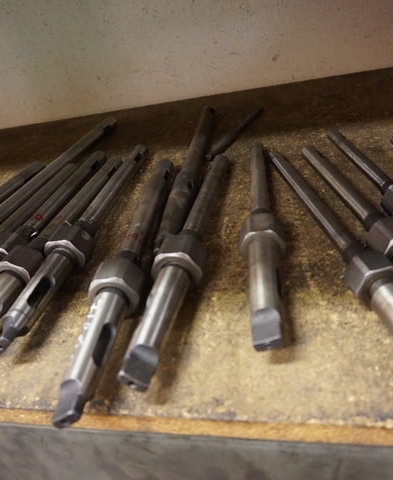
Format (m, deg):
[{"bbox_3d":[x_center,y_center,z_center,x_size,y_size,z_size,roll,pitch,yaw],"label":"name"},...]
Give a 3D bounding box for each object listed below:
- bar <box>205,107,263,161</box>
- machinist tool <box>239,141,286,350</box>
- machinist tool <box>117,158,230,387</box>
[{"bbox_3d":[0.070,-0.185,0.809,0.014,0.014,0.208,7,37,32],"label":"bar"},{"bbox_3d":[0.072,-0.032,0.534,0.046,0.043,0.432,-8,29,11],"label":"machinist tool"},{"bbox_3d":[-0.004,-0.005,0.516,0.049,0.046,0.412,-5,30,16],"label":"machinist tool"}]

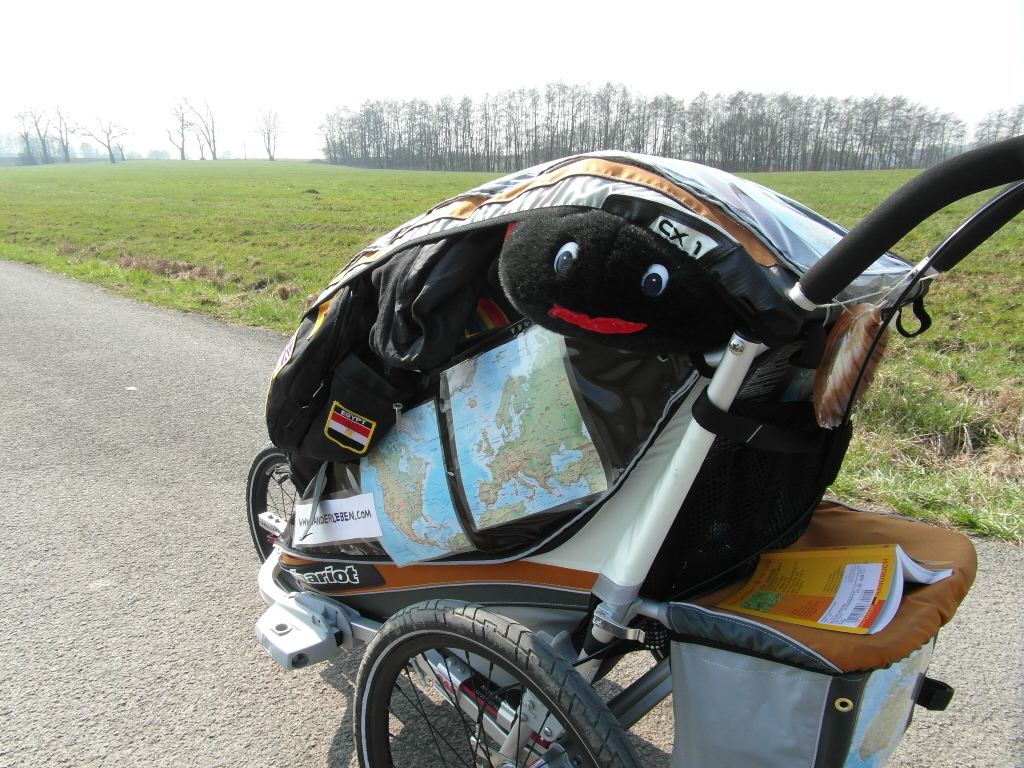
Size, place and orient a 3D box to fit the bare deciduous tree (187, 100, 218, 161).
[{"bbox_3d":[-63.208,-51.898,145.000,5.700,11.929,5.000,-7,19,-21],"label":"bare deciduous tree"}]

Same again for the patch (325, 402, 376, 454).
[{"bbox_3d":[-0.237,0.065,1.040,0.067,0.069,0.005,26,27,0],"label":"patch"}]

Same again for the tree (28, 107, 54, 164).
[{"bbox_3d":[-92.775,-48.934,140.000,4.500,10.800,4.300,-11,20,-30],"label":"tree"}]

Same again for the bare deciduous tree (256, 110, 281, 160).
[{"bbox_3d":[-49.729,-50.699,145.000,4.700,9.643,4.600,-6,18,-17],"label":"bare deciduous tree"}]

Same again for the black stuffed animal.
[{"bbox_3d":[0.121,-0.113,0.785,0.270,0.165,0.170,18,17,15],"label":"black stuffed animal"}]

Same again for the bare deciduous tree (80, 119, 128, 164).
[{"bbox_3d":[-74.613,-44.363,130.000,8.200,7.973,6.800,-9,20,-27],"label":"bare deciduous tree"}]

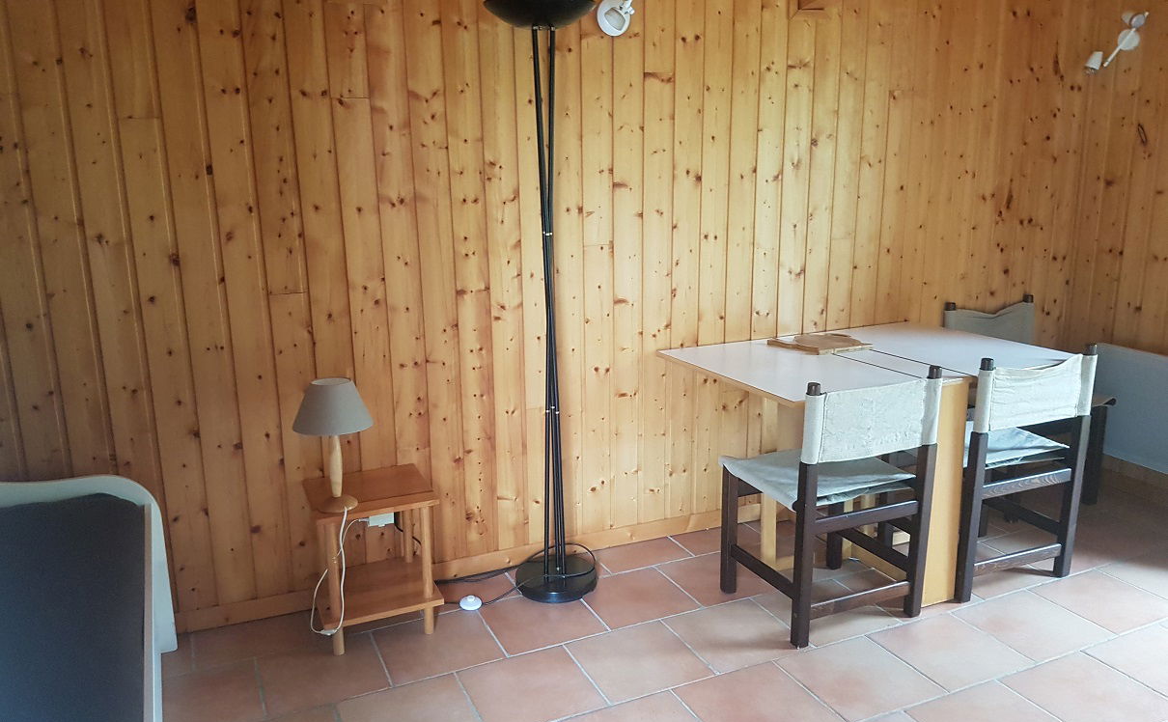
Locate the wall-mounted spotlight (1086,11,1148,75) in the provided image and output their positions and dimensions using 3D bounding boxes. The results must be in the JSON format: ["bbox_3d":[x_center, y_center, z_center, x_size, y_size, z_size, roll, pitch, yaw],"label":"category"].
[{"bbox_3d":[2.210,-1.313,3.628,0.115,0.219,0.202,-7,15,-23],"label":"wall-mounted spotlight"}]

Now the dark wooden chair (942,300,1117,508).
[{"bbox_3d":[1.809,0.175,3.631,0.489,0.814,0.425,-7,15,-23],"label":"dark wooden chair"}]

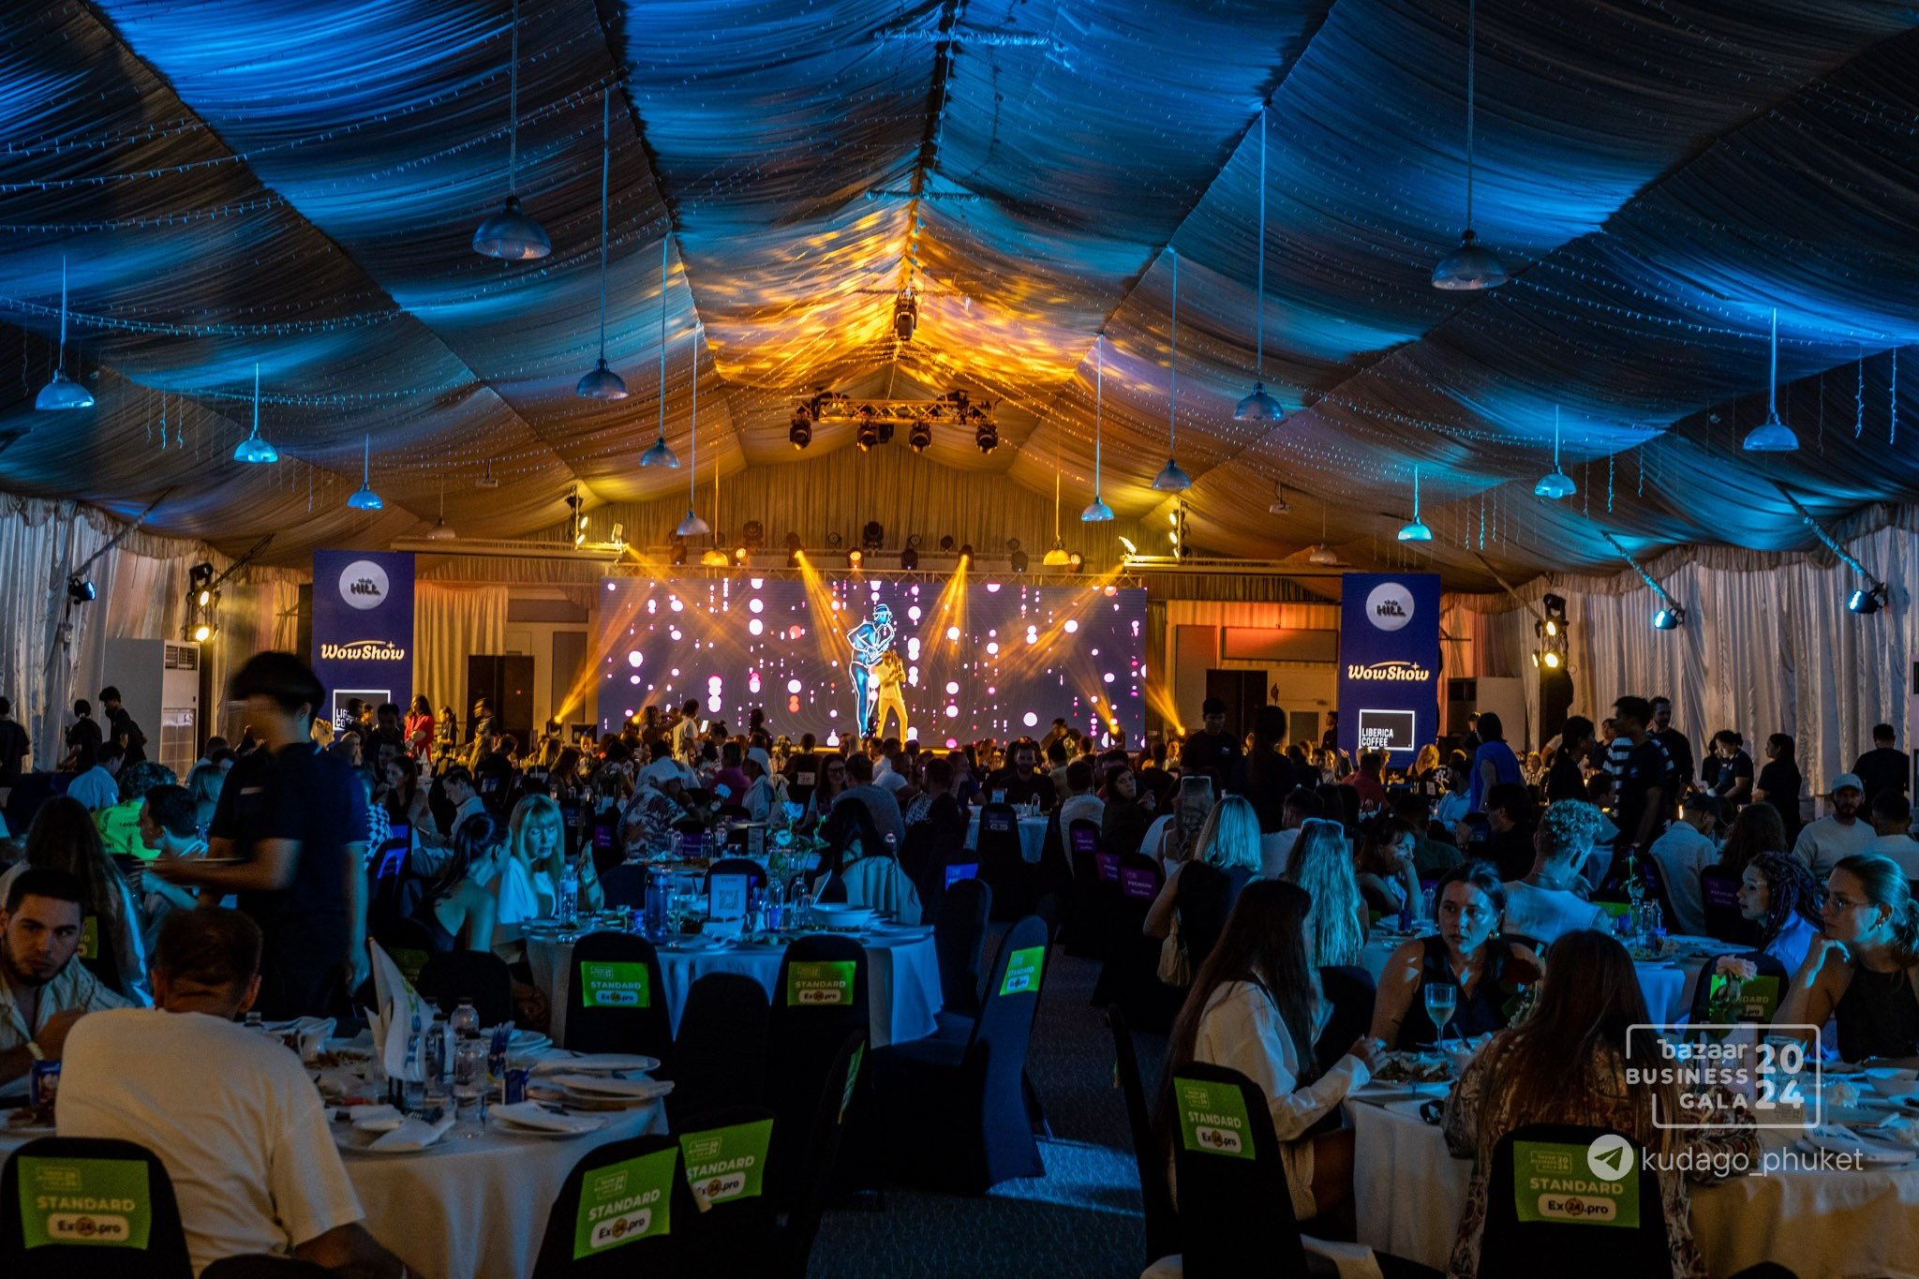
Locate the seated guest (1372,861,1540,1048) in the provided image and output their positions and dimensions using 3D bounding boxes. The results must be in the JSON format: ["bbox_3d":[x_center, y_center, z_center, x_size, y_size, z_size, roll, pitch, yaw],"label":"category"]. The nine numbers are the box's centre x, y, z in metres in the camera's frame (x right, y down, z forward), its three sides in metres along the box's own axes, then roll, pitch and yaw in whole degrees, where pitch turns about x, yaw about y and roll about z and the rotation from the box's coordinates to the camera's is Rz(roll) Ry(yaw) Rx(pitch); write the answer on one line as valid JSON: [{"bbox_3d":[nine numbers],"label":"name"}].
[{"bbox_3d":[1.285,1.203,5.220,0.480,1.230,0.620,1,-2,-10],"label":"seated guest"}]

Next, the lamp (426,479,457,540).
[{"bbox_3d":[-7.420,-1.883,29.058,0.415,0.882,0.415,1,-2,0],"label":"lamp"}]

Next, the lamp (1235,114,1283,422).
[{"bbox_3d":[2.544,-3.164,17.100,0.420,2.658,0.420,1,-2,0],"label":"lamp"}]

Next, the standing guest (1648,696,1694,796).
[{"bbox_3d":[5.771,1.353,16.500,0.500,1.780,0.360,1,-2,0],"label":"standing guest"}]

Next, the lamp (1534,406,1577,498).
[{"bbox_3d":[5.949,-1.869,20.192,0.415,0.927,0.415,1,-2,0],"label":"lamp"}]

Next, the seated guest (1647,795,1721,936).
[{"bbox_3d":[3.392,1.355,9.371,0.500,1.260,0.660,-1,-2,45],"label":"seated guest"}]

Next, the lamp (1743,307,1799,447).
[{"bbox_3d":[6.870,-2.187,17.100,0.435,1.200,0.435,1,-2,-3],"label":"lamp"}]

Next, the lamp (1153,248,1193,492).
[{"bbox_3d":[2.259,-2.841,21.374,0.415,2.580,0.415,1,-2,0],"label":"lamp"}]

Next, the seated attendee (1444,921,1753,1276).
[{"bbox_3d":[1.210,1.151,3.870,0.580,1.250,0.750,1,-2,12],"label":"seated attendee"}]

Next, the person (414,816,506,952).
[{"bbox_3d":[-1.764,1.246,7.650,0.750,1.200,0.480,2,-2,-23],"label":"person"}]

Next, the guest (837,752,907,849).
[{"bbox_3d":[-0.612,1.441,13.571,0.520,1.360,0.700,2,-2,-14],"label":"guest"}]

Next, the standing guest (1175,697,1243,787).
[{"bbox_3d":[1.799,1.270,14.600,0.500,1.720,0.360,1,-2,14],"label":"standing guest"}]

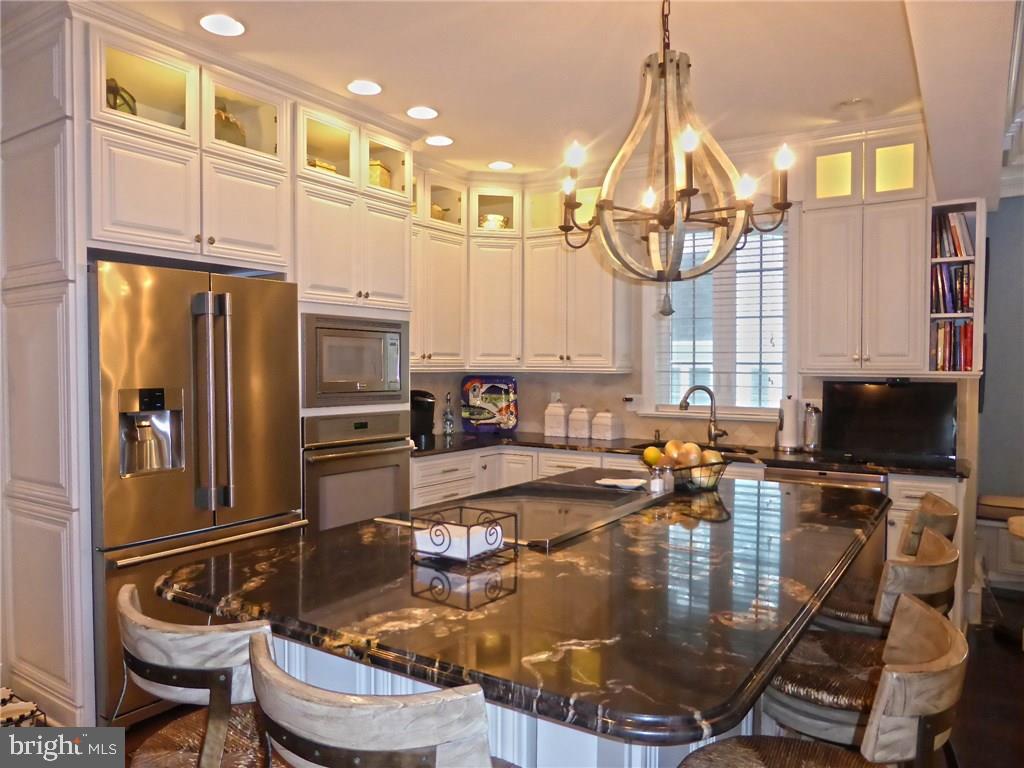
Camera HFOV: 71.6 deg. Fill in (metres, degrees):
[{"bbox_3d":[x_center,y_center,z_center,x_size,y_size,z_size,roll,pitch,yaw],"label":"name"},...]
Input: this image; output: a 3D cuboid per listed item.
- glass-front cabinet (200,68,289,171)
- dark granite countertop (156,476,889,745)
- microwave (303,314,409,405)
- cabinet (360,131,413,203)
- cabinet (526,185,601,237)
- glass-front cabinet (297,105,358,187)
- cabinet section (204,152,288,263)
[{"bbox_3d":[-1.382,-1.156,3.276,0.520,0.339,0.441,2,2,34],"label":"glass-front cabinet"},{"bbox_3d":[0.322,0.475,2.292,1.403,0.055,2.300,1,2,34],"label":"dark granite countertop"},{"bbox_3d":[-0.977,-0.122,3.890,0.450,0.462,0.770,1,2,34],"label":"microwave"},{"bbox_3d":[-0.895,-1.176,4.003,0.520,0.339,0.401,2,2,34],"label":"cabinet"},{"bbox_3d":[0.483,-1.202,5.038,0.675,0.339,0.350,2,2,34],"label":"cabinet"},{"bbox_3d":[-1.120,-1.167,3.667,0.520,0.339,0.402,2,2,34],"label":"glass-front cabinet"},{"bbox_3d":[-1.383,-0.757,3.297,0.500,0.423,0.438,0,1,33],"label":"cabinet section"}]

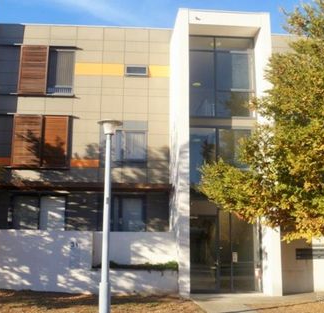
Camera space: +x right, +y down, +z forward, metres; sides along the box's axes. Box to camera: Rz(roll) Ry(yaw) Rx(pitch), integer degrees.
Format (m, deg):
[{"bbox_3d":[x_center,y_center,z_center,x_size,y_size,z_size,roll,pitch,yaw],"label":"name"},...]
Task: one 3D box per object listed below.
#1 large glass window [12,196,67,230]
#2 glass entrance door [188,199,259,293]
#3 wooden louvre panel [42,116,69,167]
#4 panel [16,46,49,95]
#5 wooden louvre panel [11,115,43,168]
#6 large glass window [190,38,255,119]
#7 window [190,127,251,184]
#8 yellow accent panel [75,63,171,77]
[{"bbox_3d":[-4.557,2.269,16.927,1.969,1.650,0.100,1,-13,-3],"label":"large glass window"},{"bbox_3d":[2.098,3.005,15.210,2.443,2.957,0.100,1,-13,-3],"label":"glass entrance door"},{"bbox_3d":[-4.080,-0.572,17.474,0.970,2.006,0.070,1,-13,-3],"label":"wooden louvre panel"},{"bbox_3d":[-5.050,-3.436,18.027,1.072,2.055,0.070,1,-13,-3],"label":"panel"},{"bbox_3d":[-5.099,-0.602,17.372,1.079,2.005,0.070,1,-13,-3],"label":"wooden louvre panel"},{"bbox_3d":[2.159,-2.900,16.573,2.433,3.146,0.100,1,-13,-3],"label":"large glass window"},{"bbox_3d":[2.116,0.059,15.889,2.413,2.199,0.100,1,-13,-3],"label":"window"},{"bbox_3d":[-1.579,-3.456,18.383,3.771,0.494,0.060,1,-13,-3],"label":"yellow accent panel"}]

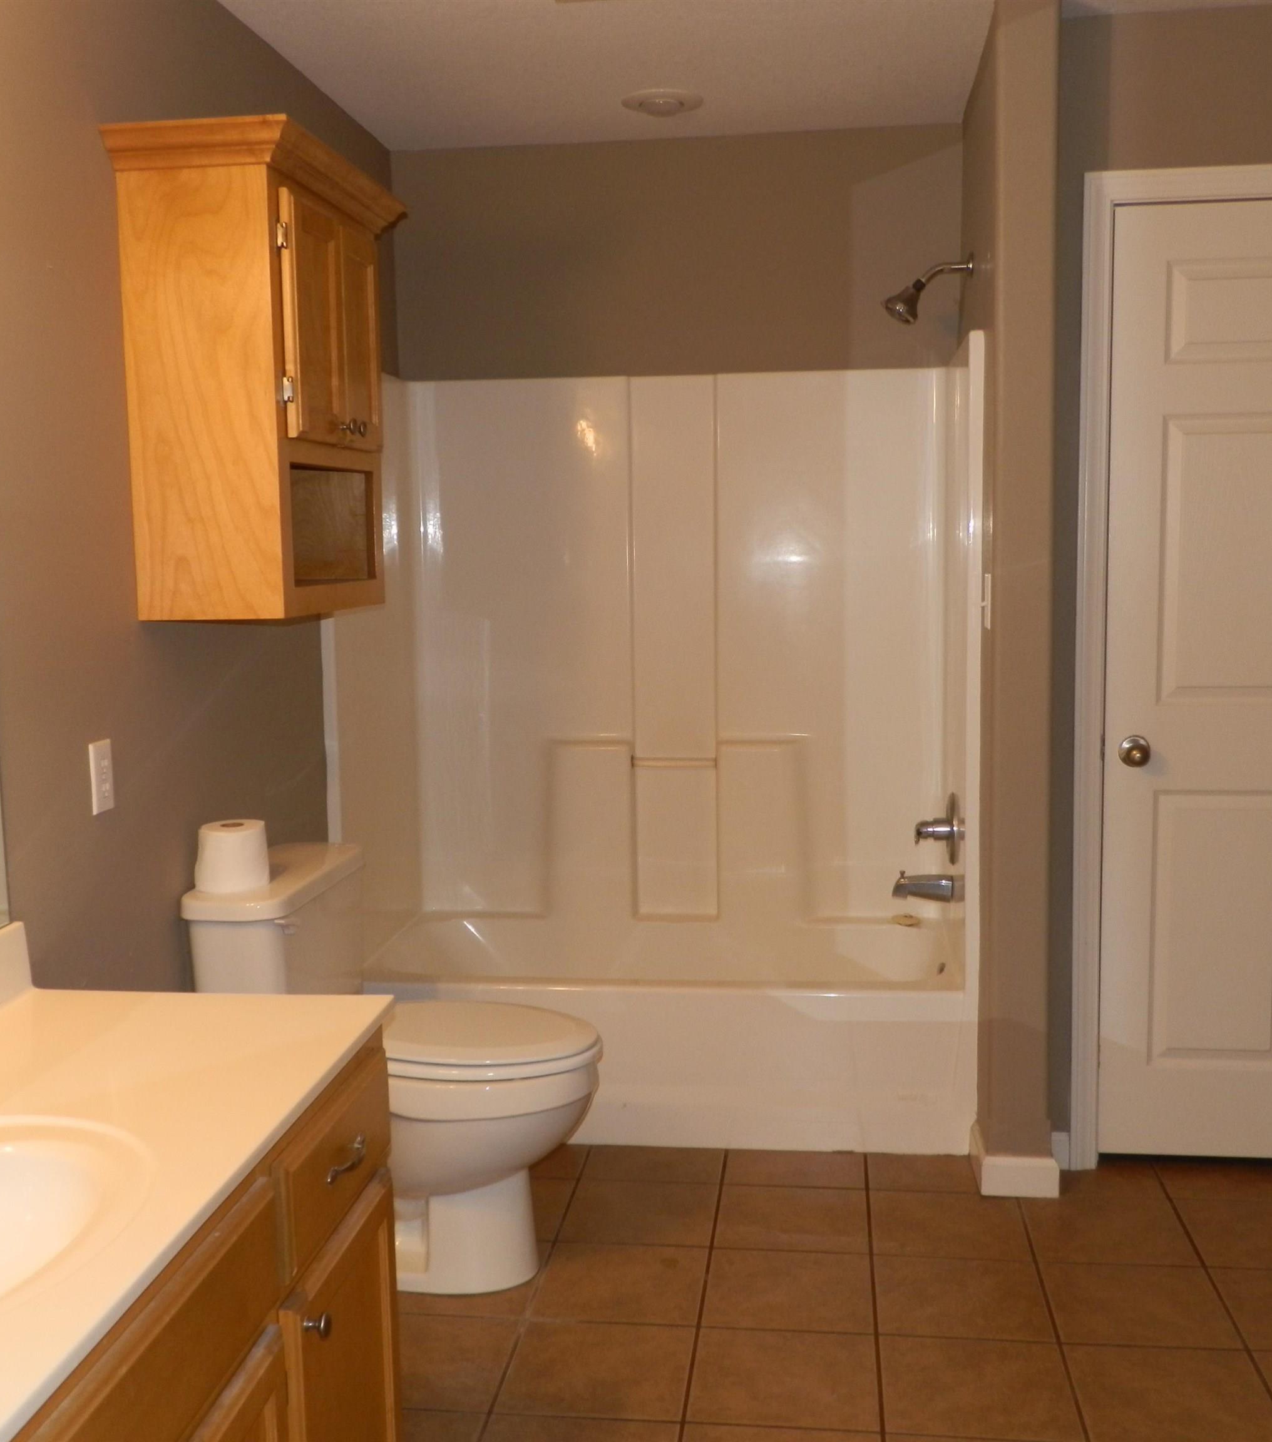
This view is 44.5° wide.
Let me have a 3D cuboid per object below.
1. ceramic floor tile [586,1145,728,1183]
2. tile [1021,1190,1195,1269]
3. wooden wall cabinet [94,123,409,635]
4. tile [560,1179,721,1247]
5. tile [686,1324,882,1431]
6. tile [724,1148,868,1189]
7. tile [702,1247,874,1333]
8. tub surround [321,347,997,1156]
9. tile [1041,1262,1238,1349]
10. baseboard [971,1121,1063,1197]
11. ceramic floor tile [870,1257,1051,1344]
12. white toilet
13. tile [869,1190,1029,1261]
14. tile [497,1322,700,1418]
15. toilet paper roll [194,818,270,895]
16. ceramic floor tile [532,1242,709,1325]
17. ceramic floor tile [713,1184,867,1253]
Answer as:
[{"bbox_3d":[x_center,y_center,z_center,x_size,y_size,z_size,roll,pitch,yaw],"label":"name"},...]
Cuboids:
[{"bbox_3d":[0.047,1.007,3.516,0.305,0.010,0.206,0,6,7],"label":"ceramic floor tile"},{"bbox_3d":[0.950,1.032,3.140,0.305,0.010,0.301,0,6,7],"label":"tile"},{"bbox_3d":[-0.659,-0.605,2.882,0.308,0.801,0.722,0,6,7],"label":"wooden wall cabinet"},{"bbox_3d":[0.015,1.036,3.256,0.305,0.010,0.301,0,6,7],"label":"tile"},{"bbox_3d":[0.248,1.094,2.586,0.308,0.010,0.308,0,6,7],"label":"tile"},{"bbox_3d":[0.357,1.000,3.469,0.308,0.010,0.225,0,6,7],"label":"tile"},{"bbox_3d":[0.289,1.068,2.911,0.305,0.010,0.301,0,6,7],"label":"tile"},{"bbox_3d":[0.067,0.035,3.865,1.495,1.840,0.740,0,6,7],"label":"tub surround"},{"bbox_3d":[0.907,1.059,2.818,0.308,0.010,0.308,0,6,7],"label":"tile"},{"bbox_3d":[0.829,0.954,3.409,0.165,0.091,0.226,0,6,7],"label":"baseboard"},{"bbox_3d":[0.597,1.060,2.856,0.308,0.010,0.308,0,6,7],"label":"ceramic floor tile"},{"bbox_3d":[-0.419,0.670,2.994,0.700,0.773,0.500,0,6,7],"label":"white toilet"},{"bbox_3d":[0.635,1.027,3.165,0.308,0.010,0.308,0,6,7],"label":"tile"},{"bbox_3d":[-0.061,1.104,2.643,0.305,0.010,0.301,0,6,7],"label":"tile"},{"bbox_3d":[-0.733,0.248,2.845,0.120,0.108,0.120,-1,6,0],"label":"toilet paper roll"},{"bbox_3d":[-0.025,1.062,2.934,0.308,0.010,0.308,0,6,7],"label":"ceramic floor tile"},{"bbox_3d":[0.327,1.034,3.217,0.305,0.010,0.301,0,6,7],"label":"ceramic floor tile"}]

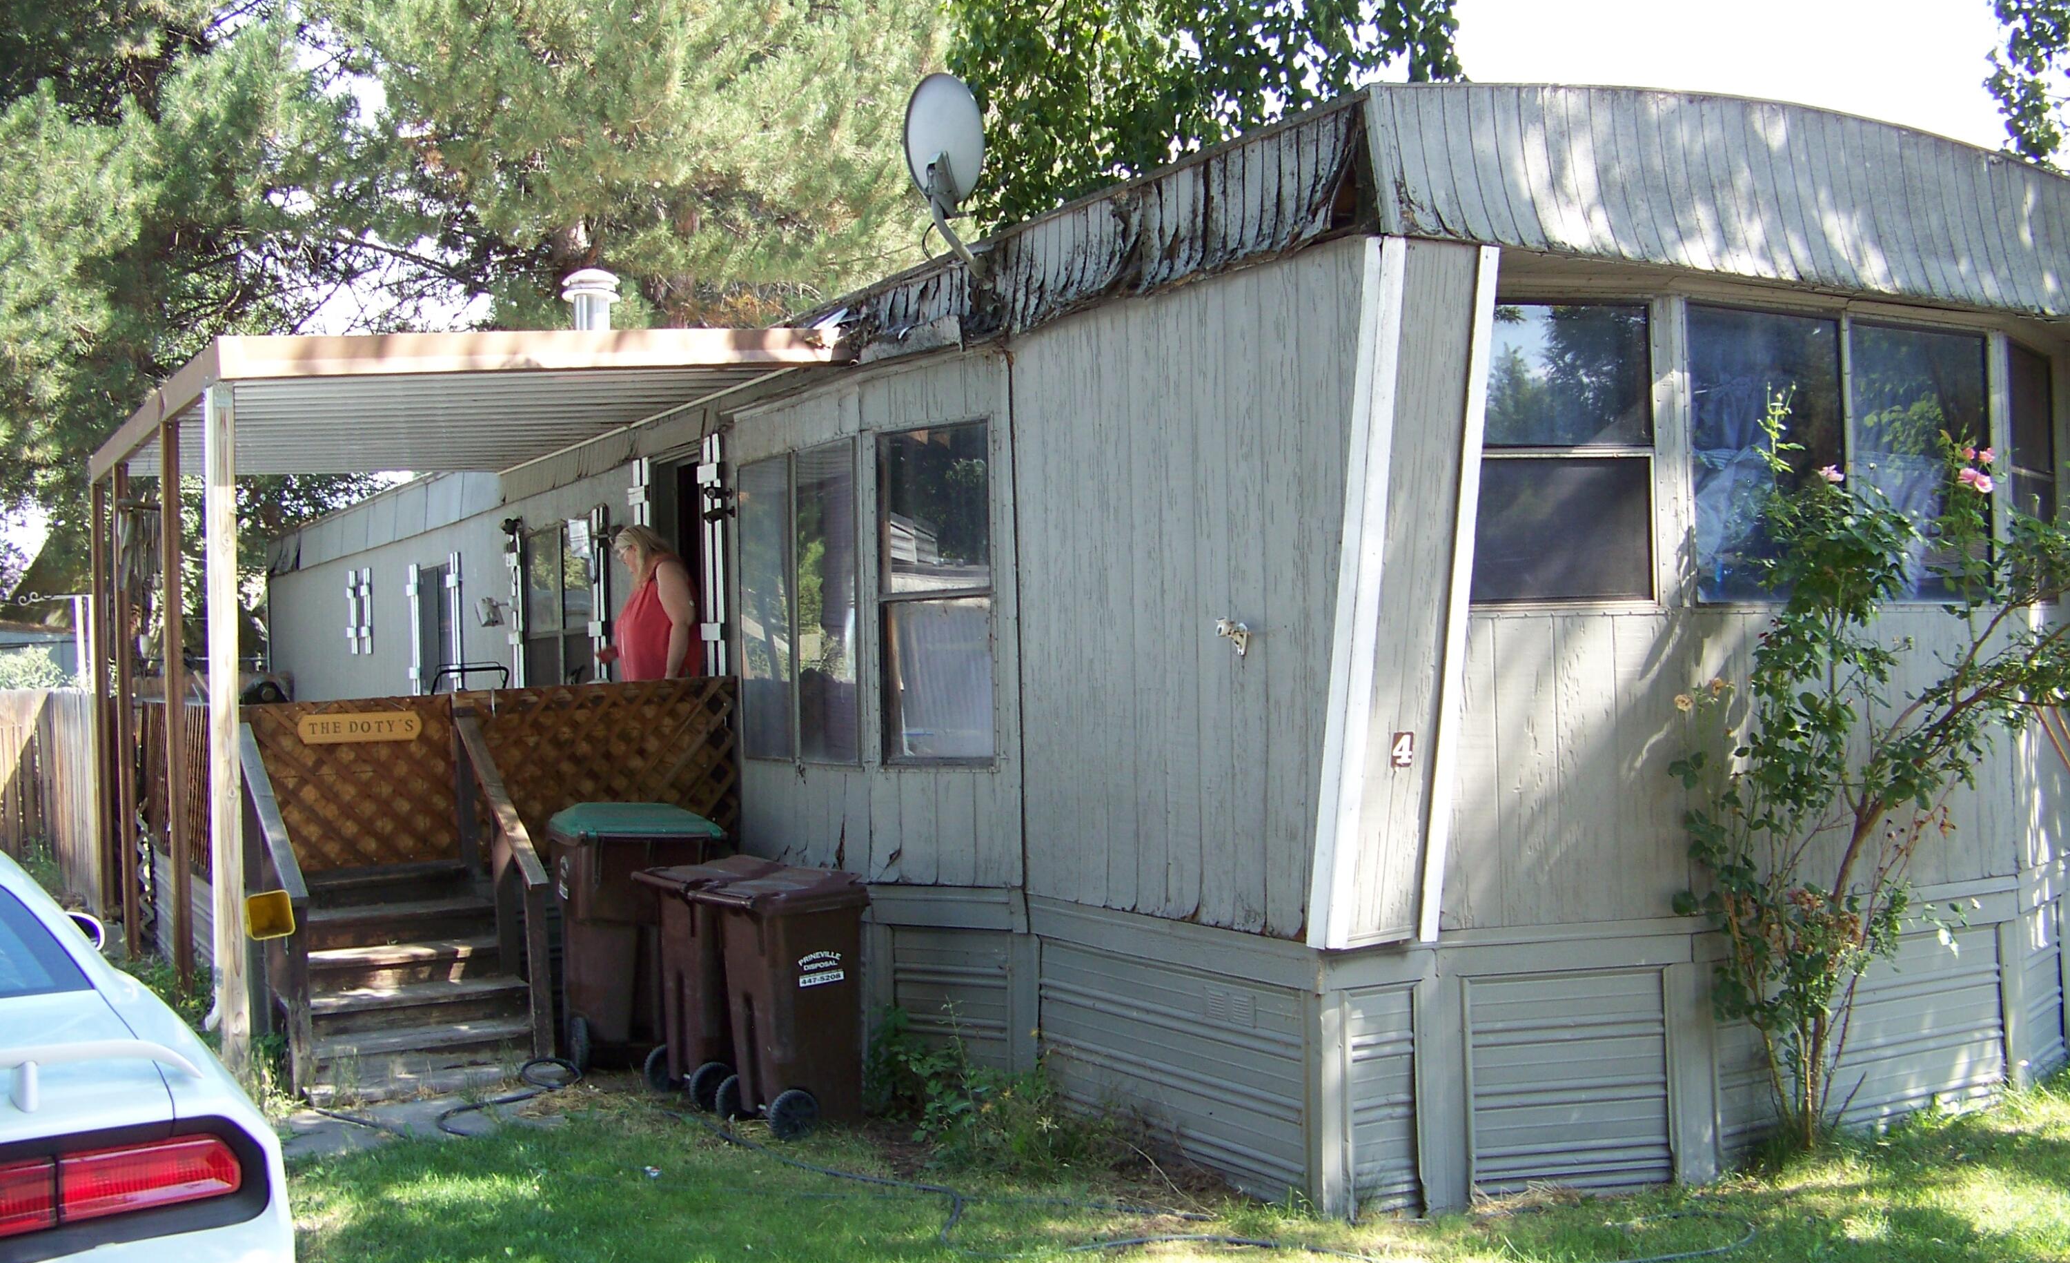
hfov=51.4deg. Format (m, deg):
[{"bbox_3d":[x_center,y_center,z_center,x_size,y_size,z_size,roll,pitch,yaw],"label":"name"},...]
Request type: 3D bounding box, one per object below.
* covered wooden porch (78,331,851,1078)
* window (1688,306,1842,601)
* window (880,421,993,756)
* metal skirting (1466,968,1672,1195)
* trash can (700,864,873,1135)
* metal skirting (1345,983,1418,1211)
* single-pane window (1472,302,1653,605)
[{"bbox_3d":[-3.370,0.294,11.578,2.686,3.146,5.564,-1,-1,-29],"label":"covered wooden porch"},{"bbox_3d":[2.561,-0.609,7.493,0.777,1.028,0.070,-1,-1,-30],"label":"window"},{"bbox_3d":[-0.393,-0.148,8.573,0.502,1.327,0.070,-2,-1,25],"label":"window"},{"bbox_3d":[1.776,1.502,7.157,0.723,0.747,0.040,-1,-1,-10],"label":"metal skirting"},{"bbox_3d":[-0.968,1.415,8.313,0.520,0.945,0.490,-1,-1,-32],"label":"trash can"},{"bbox_3d":[1.127,1.516,6.934,0.284,0.745,0.040,-1,-1,-29],"label":"metal skirting"},{"bbox_3d":[1.745,-0.595,7.189,0.684,1.011,0.070,-1,-1,-10],"label":"single-pane window"}]

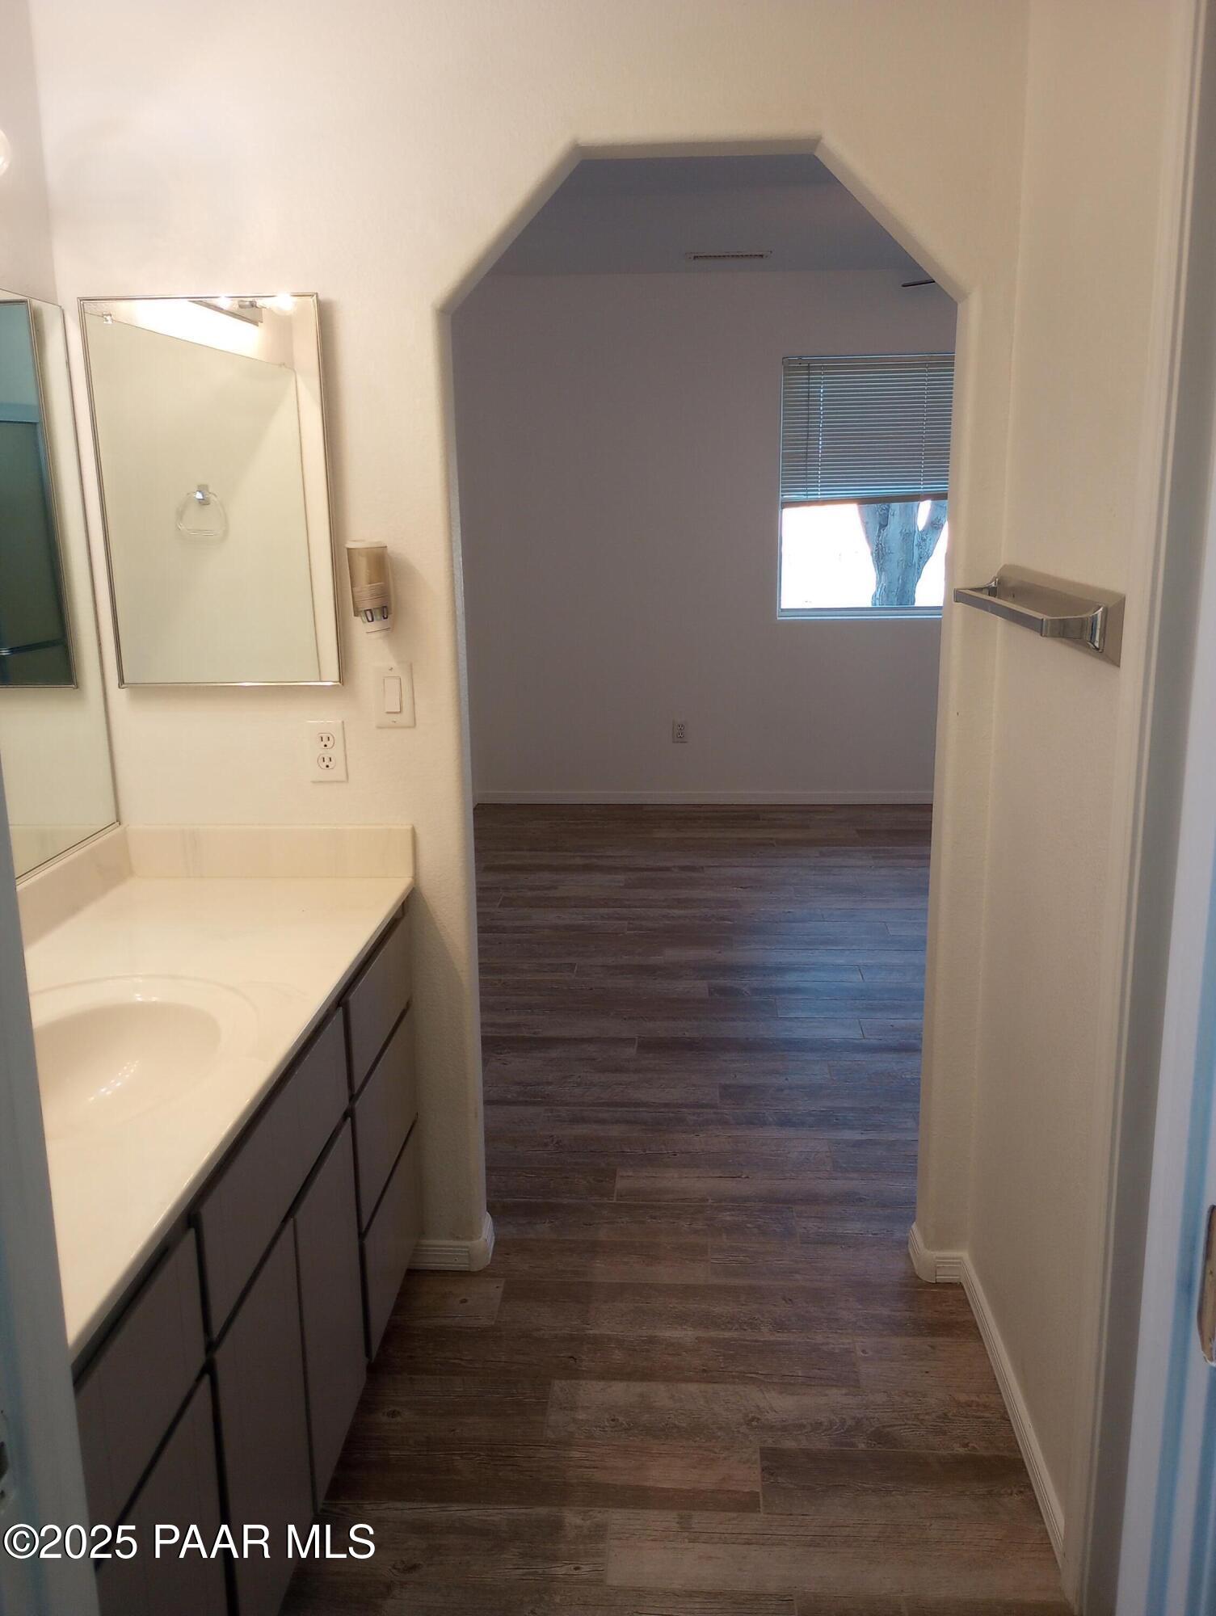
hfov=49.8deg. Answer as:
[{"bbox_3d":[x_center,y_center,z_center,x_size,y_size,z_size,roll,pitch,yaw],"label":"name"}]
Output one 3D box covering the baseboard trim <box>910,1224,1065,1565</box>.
[{"bbox_3d":[0.625,0.949,2.244,0.102,0.064,0.836,0,13,4],"label":"baseboard trim"}]

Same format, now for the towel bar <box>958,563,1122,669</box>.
[{"bbox_3d":[0.601,-0.287,1.895,0.092,0.090,0.623,0,13,4],"label":"towel bar"}]

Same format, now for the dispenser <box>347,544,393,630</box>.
[{"bbox_3d":[-0.413,-0.380,2.265,0.063,0.155,0.082,0,13,4],"label":"dispenser"}]

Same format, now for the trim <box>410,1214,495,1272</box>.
[{"bbox_3d":[-0.320,0.870,2.651,0.176,0.064,0.137,0,13,4],"label":"trim"}]

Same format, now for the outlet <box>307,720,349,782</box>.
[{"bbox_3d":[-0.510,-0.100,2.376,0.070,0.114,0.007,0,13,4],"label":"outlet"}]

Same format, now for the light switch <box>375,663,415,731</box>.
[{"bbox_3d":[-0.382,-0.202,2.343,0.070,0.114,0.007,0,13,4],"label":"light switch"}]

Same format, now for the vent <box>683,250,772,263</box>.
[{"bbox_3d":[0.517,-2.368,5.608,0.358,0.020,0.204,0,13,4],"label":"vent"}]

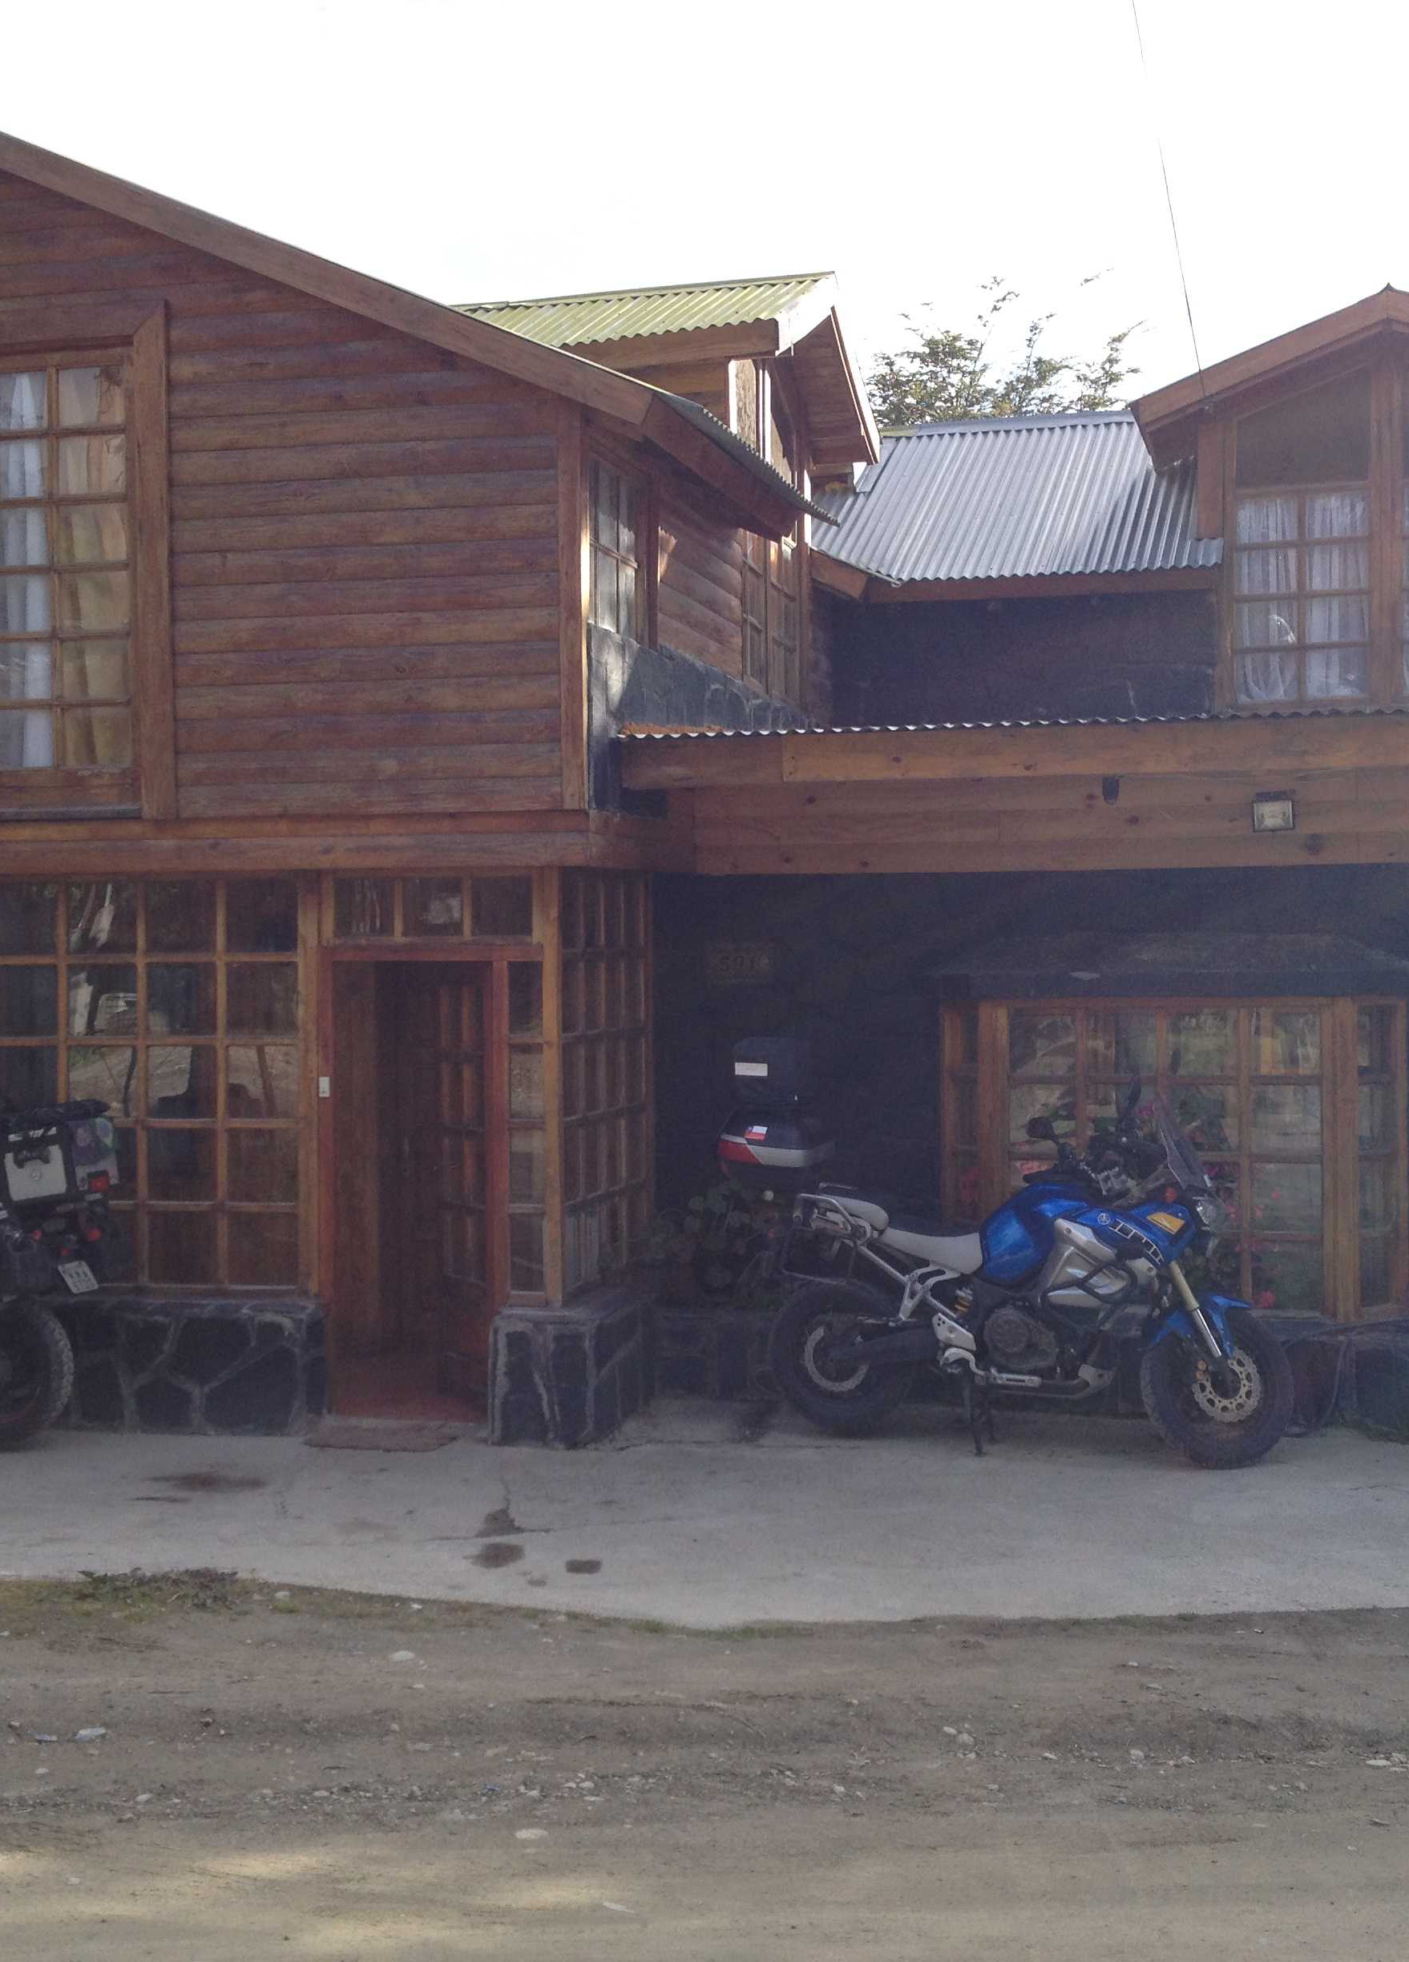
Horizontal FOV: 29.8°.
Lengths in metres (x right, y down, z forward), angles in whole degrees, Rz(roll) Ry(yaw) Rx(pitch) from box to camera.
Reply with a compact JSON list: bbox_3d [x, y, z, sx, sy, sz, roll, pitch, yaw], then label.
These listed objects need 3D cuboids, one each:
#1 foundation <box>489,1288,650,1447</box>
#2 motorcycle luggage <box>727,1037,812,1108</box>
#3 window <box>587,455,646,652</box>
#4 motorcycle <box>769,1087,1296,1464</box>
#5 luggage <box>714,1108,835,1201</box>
[{"bbox_3d":[-0.525,1.583,10.897,0.416,0.500,0.950,0,0,15],"label":"foundation"},{"bbox_3d":[0.265,0.375,10.900,0.320,0.270,0.360,0,0,13],"label":"motorcycle luggage"},{"bbox_3d":[-0.368,-1.748,10.815,0.100,0.664,0.801,0,0,15],"label":"window"},{"bbox_3d":[1.239,1.113,10.149,2.220,1.410,0.950,0,0,22],"label":"motorcycle"},{"bbox_3d":[0.295,0.703,10.900,0.450,0.340,0.540,0,0,13],"label":"luggage"}]

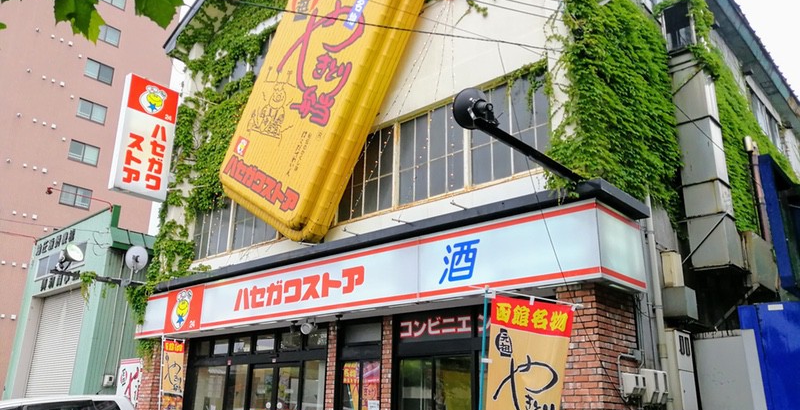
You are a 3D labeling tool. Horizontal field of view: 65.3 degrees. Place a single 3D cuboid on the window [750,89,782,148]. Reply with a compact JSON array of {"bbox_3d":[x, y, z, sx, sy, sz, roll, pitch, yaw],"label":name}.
[{"bbox_3d":[10.659,-2.271,17.996,0.150,1.300,3.300,-15,-24,40],"label":"window"}]

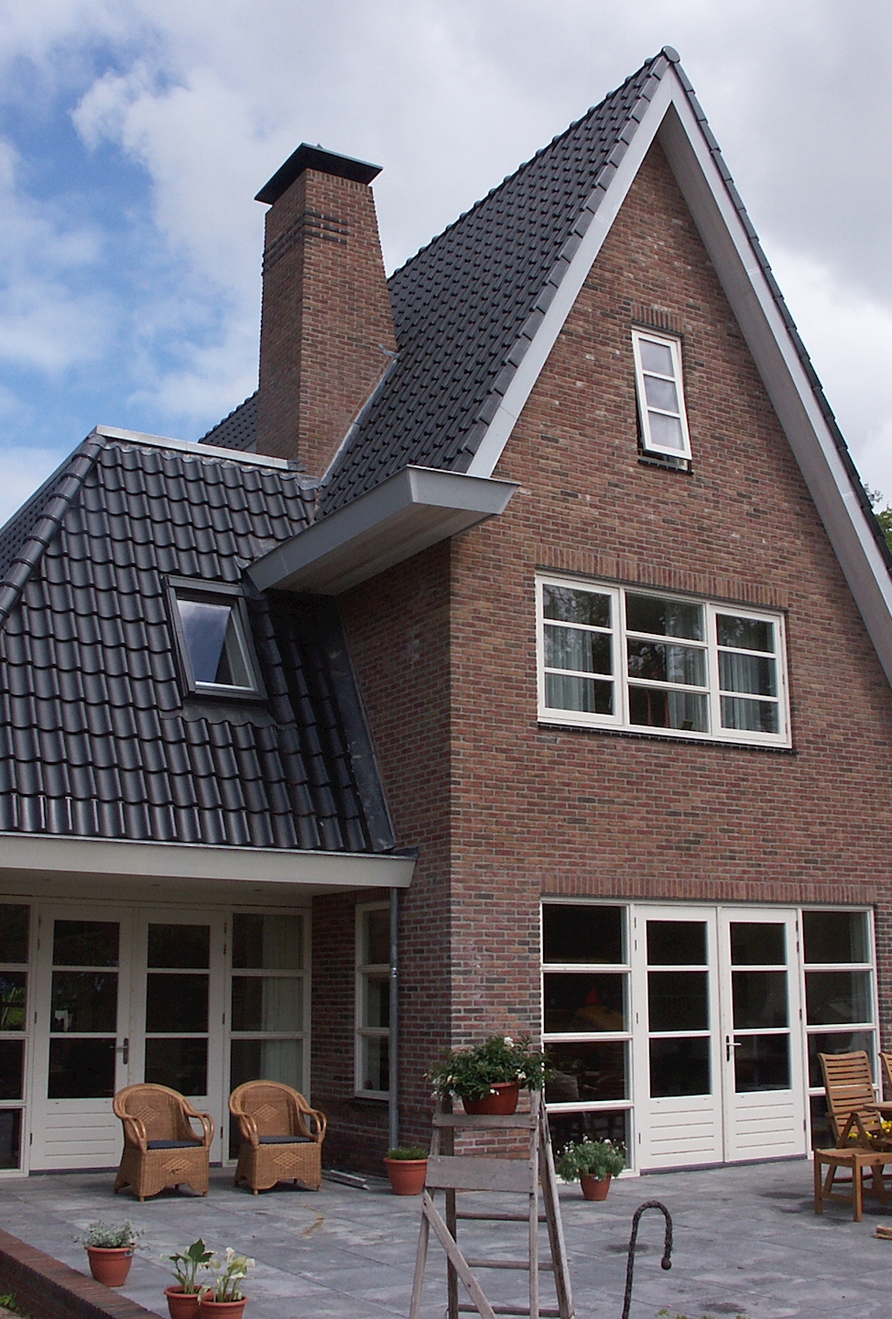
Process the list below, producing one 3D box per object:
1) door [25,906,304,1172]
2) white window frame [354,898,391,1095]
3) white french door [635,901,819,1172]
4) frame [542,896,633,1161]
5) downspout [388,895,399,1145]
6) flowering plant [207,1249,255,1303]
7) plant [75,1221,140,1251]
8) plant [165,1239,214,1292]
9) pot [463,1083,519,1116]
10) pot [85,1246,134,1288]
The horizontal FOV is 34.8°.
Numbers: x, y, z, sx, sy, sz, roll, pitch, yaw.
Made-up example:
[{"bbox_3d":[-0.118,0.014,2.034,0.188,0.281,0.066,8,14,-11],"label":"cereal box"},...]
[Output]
[{"bbox_3d":[-2.531,3.497,13.262,2.630,2.306,0.120,7,-14,-29],"label":"door"},{"bbox_3d":[-0.621,3.078,12.863,0.100,1.720,0.720,7,-14,-29],"label":"white window frame"},{"bbox_3d":[2.488,3.417,13.013,1.990,2.301,0.120,7,-14,-29],"label":"white french door"},{"bbox_3d":[1.235,3.254,12.303,0.970,2.310,0.110,7,-15,-29],"label":"frame"},{"bbox_3d":[-0.453,3.226,12.314,0.080,2.386,0.080,0,-13,0],"label":"downspout"},{"bbox_3d":[-1.002,2.877,6.650,0.220,0.250,0.220,7,-14,-29],"label":"flowering plant"},{"bbox_3d":[-1.834,3.128,7.720,0.350,0.170,0.330,7,-15,-29],"label":"plant"},{"bbox_3d":[-1.210,2.865,6.720,0.240,0.240,0.210,7,-15,-29],"label":"plant"},{"bbox_3d":[0.215,2.148,6.950,0.285,0.155,0.250,7,-14,-29],"label":"pot"},{"bbox_3d":[-1.859,3.358,7.917,0.270,0.215,0.270,0,-13,0],"label":"pot"}]

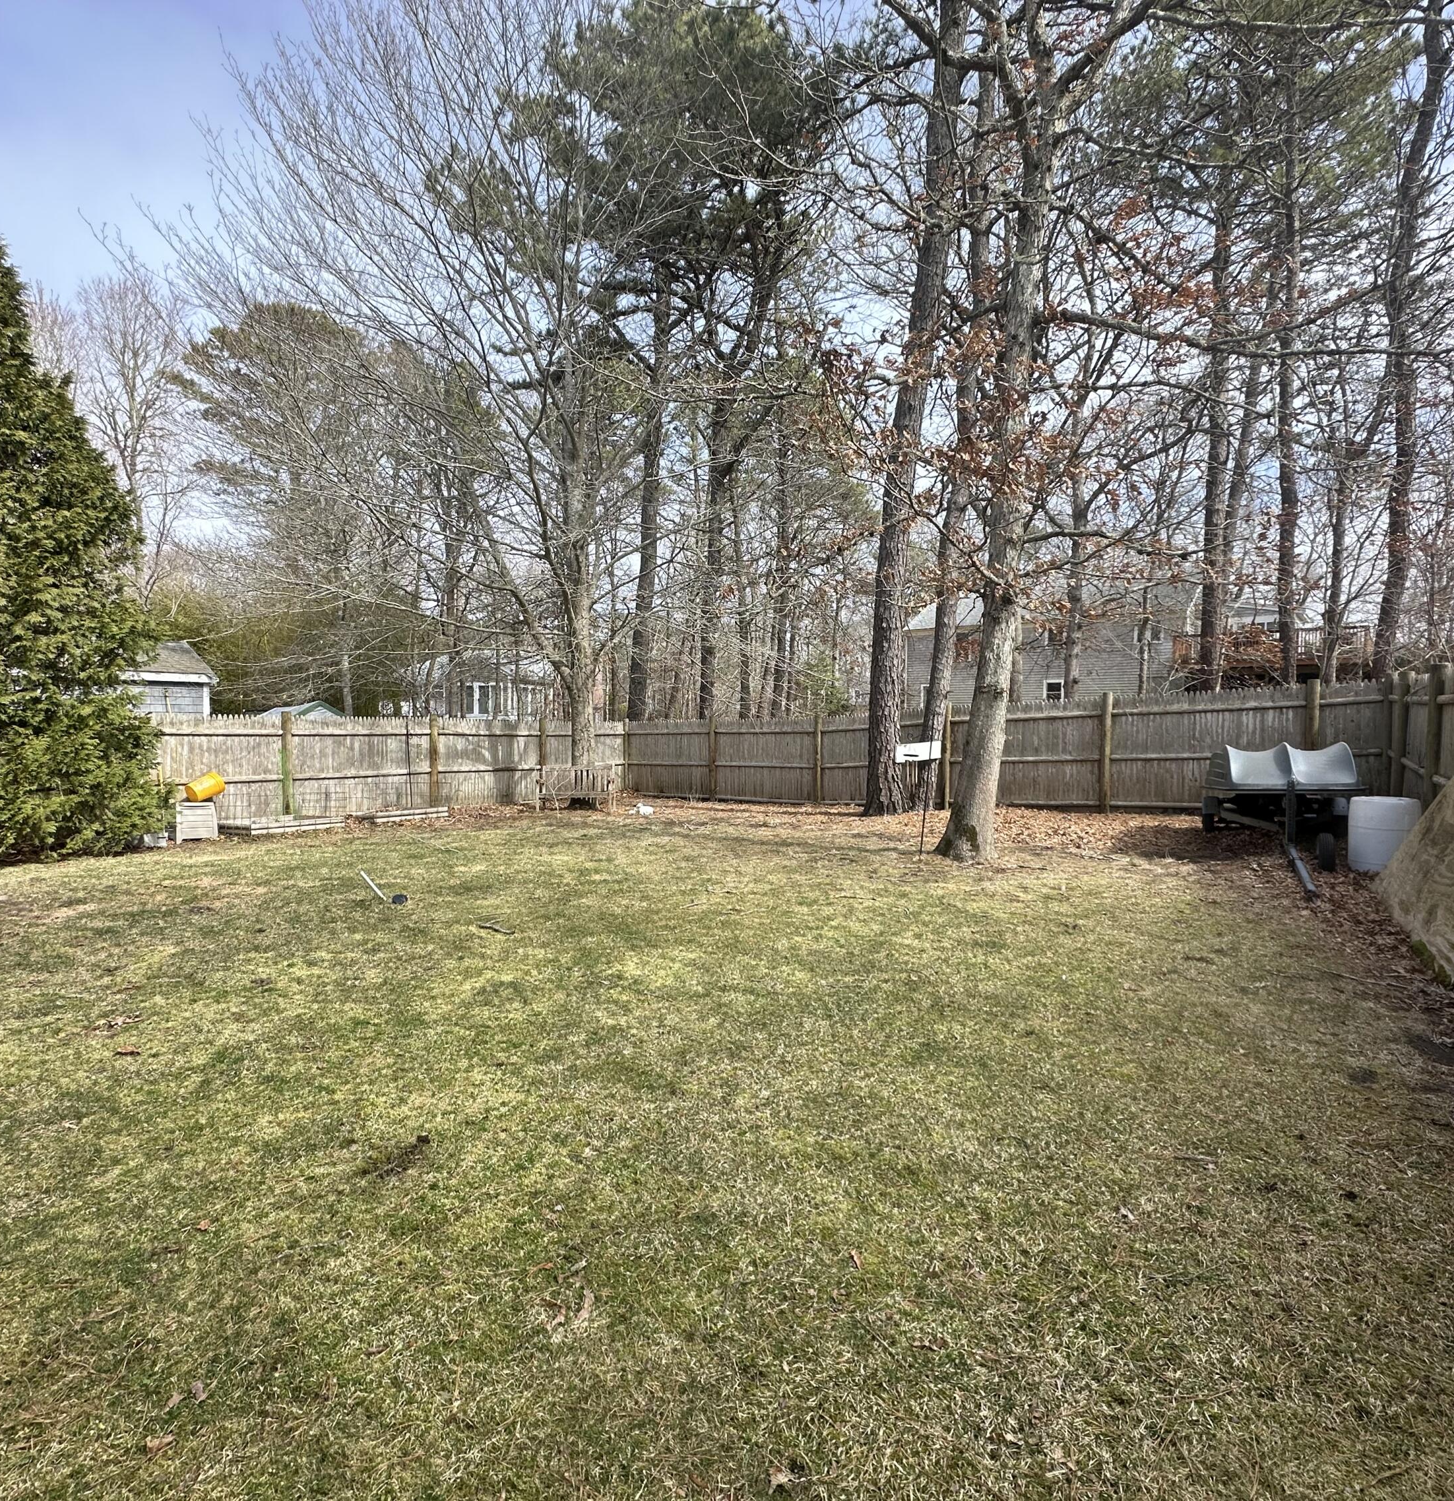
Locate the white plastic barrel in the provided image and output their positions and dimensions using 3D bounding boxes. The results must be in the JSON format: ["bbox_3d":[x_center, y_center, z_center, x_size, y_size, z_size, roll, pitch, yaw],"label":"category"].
[{"bbox_3d":[5.871,0.754,7.239,0.497,0.621,0.497,4,6,39],"label":"white plastic barrel"}]

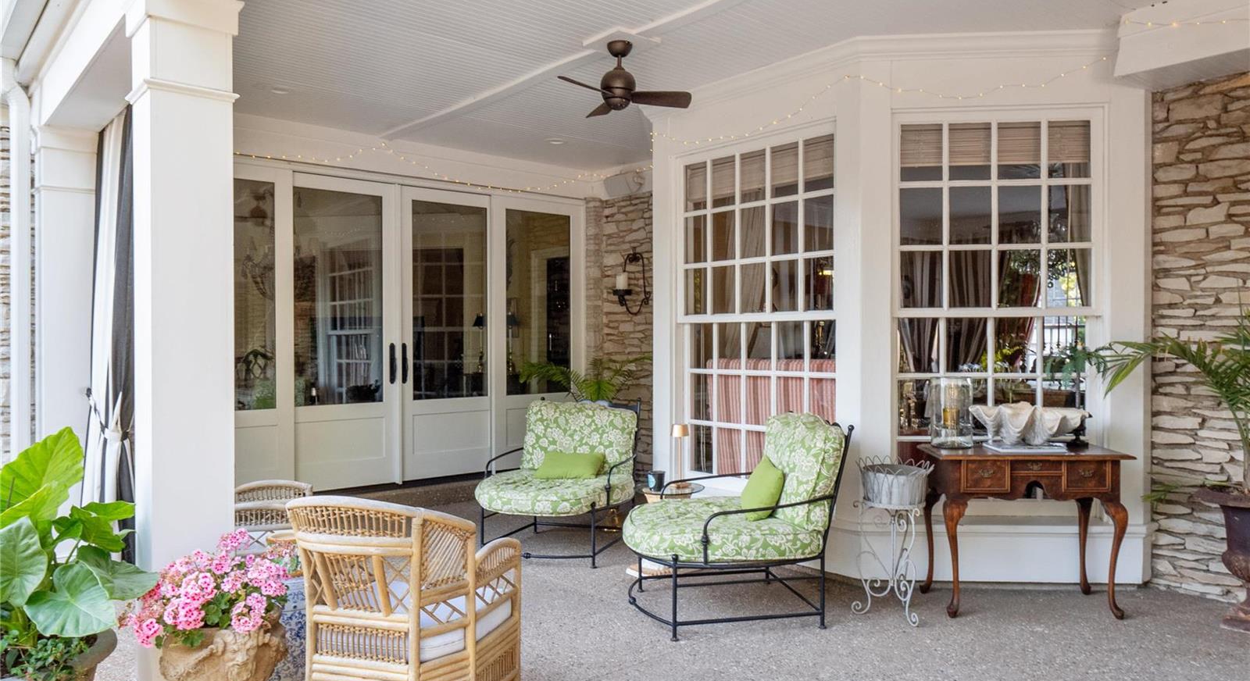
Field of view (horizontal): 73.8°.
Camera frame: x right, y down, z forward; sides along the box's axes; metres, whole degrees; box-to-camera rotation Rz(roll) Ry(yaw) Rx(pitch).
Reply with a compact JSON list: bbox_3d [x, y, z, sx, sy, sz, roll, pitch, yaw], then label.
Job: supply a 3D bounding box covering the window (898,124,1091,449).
[{"bbox_3d":[2.000,-0.166,4.501,1.050,2.050,0.100,0,0,4],"label":"window"}]

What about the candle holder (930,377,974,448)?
[{"bbox_3d":[1.657,0.361,4.220,0.208,0.345,0.208,0,0,3],"label":"candle holder"}]

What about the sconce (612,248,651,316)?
[{"bbox_3d":[0.002,-0.513,7.435,0.220,0.580,0.350,0,0,-41],"label":"sconce"}]

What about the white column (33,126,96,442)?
[{"bbox_3d":[-3.163,0.072,4.717,0.310,2.461,0.310,0,0,-41],"label":"white column"}]

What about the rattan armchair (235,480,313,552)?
[{"bbox_3d":[-1.670,0.905,3.580,0.620,0.800,0.640,0,0,-18],"label":"rattan armchair"}]

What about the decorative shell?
[{"bbox_3d":[2.063,0.423,4.250,0.570,0.205,0.320,0,0,4],"label":"decorative shell"}]

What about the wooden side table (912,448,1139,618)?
[{"bbox_3d":[1.940,0.920,4.110,0.900,0.755,0.450,0,0,3],"label":"wooden side table"}]

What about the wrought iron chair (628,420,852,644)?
[{"bbox_3d":[0.495,0.832,4.060,0.960,0.930,0.810,0,0,-12],"label":"wrought iron chair"}]

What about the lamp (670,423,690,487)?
[{"bbox_3d":[0.318,0.665,4.830,0.108,0.368,0.108,0,0,0],"label":"lamp"}]

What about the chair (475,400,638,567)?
[{"bbox_3d":[-0.400,0.835,5.230,0.810,0.930,0.960,0,0,20],"label":"chair"}]

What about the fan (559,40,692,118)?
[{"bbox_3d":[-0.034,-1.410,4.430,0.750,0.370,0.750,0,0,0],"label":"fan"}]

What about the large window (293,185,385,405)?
[{"bbox_3d":[-2.127,-0.319,6.212,0.690,1.600,0.050,0,0,-41],"label":"large window"}]

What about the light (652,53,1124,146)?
[{"bbox_3d":[1.235,-1.384,4.768,2.700,0.240,0.560,0,0,29],"label":"light"}]

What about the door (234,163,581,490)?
[{"bbox_3d":[-1.785,-0.067,6.552,3.640,2.380,0.120,0,0,-41],"label":"door"}]

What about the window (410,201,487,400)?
[{"bbox_3d":[-1.466,-0.334,7.020,0.720,1.660,0.060,0,0,-41],"label":"window"}]

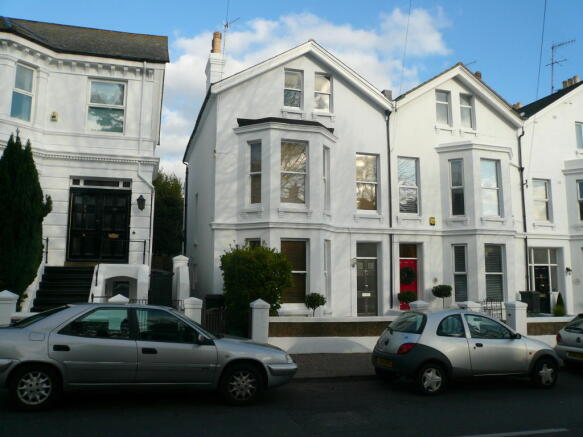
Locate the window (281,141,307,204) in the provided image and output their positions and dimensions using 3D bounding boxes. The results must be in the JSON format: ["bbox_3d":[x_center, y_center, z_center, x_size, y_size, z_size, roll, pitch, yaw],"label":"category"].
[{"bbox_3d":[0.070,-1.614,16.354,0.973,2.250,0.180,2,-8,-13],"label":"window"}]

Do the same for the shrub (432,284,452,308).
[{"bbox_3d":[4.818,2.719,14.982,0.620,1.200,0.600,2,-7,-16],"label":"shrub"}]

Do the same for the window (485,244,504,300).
[{"bbox_3d":[7.364,1.941,17.099,0.906,2.073,0.250,2,-7,-16],"label":"window"}]

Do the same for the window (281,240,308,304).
[{"bbox_3d":[0.115,1.686,15.008,0.930,2.072,0.250,2,-7,-16],"label":"window"}]

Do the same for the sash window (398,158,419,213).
[{"bbox_3d":[4.513,-1.278,18.253,0.886,2.271,0.180,2,-8,-13],"label":"sash window"}]

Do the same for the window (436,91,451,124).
[{"bbox_3d":[5.907,-4.299,18.289,0.648,1.393,0.200,2,-7,-16],"label":"window"}]

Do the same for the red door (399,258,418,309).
[{"bbox_3d":[4.434,2.518,17.891,0.824,1.951,0.100,2,-8,-13],"label":"red door"}]

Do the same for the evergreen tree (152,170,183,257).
[{"bbox_3d":[-6.936,0.842,25.696,2.300,6.940,2.300,2,-8,-13],"label":"evergreen tree"}]

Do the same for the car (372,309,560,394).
[{"bbox_3d":[3.389,2.486,9.153,3.620,1.390,1.660,4,-8,-17],"label":"car"}]

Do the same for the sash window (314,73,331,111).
[{"bbox_3d":[1.171,-4.818,17.903,0.690,1.530,0.180,2,-8,-13],"label":"sash window"}]

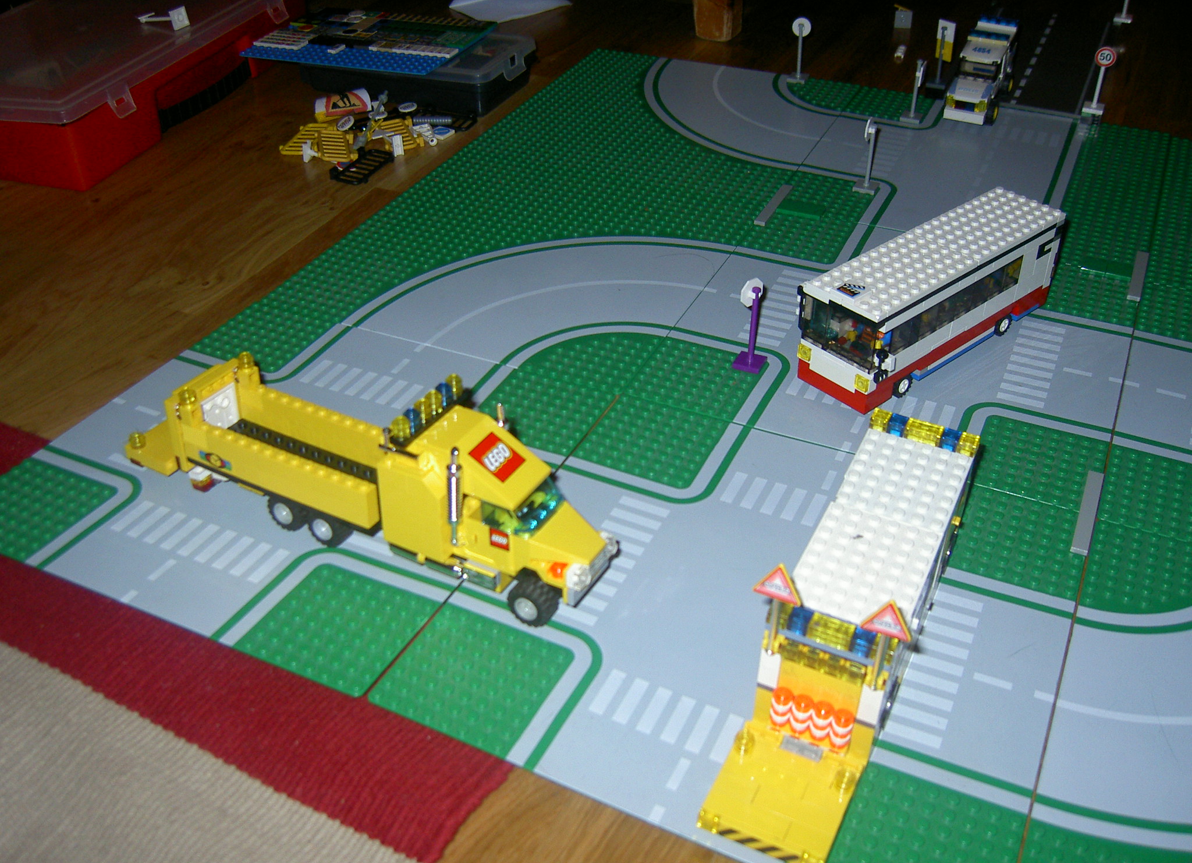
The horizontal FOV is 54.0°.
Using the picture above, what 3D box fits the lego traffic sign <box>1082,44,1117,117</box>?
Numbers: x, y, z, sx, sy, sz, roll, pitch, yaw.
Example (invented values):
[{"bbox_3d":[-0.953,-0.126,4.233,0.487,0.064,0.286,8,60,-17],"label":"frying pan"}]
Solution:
[{"bbox_3d":[0.401,-0.279,0.930,0.017,0.050,0.016,15,40,21],"label":"lego traffic sign"}]

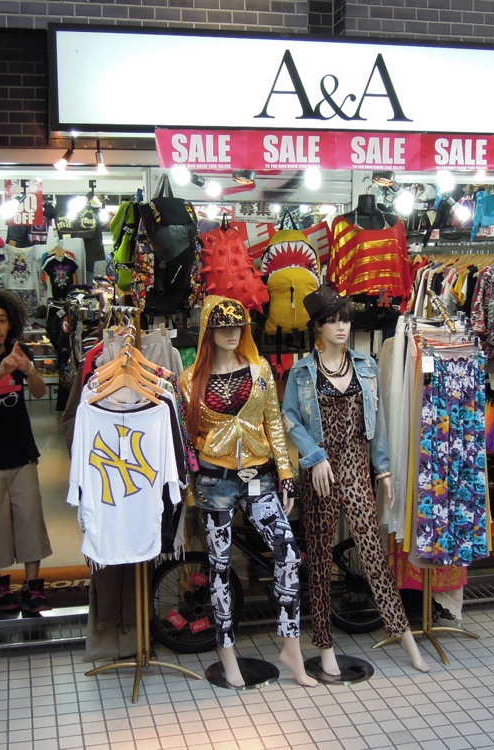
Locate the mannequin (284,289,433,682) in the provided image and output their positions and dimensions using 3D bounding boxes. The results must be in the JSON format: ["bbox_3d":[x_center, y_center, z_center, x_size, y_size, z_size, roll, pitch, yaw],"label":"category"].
[{"bbox_3d":[0.505,0.495,4.863,0.620,1.854,0.380,-2,8,-14],"label":"mannequin"}]

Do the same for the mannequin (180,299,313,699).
[{"bbox_3d":[0.001,0.544,4.701,0.560,1.808,0.400,-3,8,-15],"label":"mannequin"}]

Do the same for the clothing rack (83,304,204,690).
[{"bbox_3d":[-0.491,0.562,4.680,0.580,1.785,0.640,1,8,7],"label":"clothing rack"}]

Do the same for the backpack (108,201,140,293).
[{"bbox_3d":[-0.580,-0.629,4.909,0.170,0.430,0.270,-3,8,-20],"label":"backpack"}]

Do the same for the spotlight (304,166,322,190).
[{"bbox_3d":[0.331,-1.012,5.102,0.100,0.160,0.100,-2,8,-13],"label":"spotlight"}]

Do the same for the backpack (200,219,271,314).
[{"bbox_3d":[-0.069,-0.551,5.136,0.330,0.450,0.210,-11,9,-8],"label":"backpack"}]

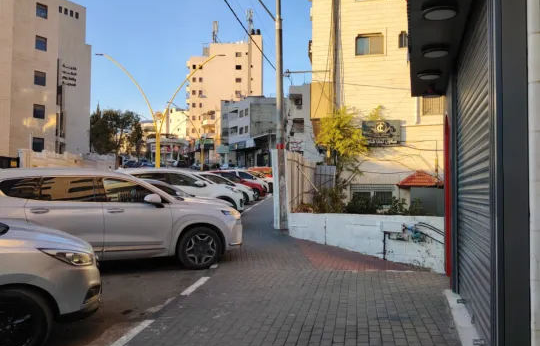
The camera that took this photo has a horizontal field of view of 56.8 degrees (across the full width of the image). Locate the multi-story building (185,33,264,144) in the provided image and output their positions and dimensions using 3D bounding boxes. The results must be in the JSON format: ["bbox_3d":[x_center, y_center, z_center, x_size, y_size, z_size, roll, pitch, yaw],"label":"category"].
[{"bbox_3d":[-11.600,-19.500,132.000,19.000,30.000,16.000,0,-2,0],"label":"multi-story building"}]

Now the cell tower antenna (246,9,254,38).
[{"bbox_3d":[-4.950,-37.600,126.000,1.700,7.000,1.700,0,-2,0],"label":"cell tower antenna"}]

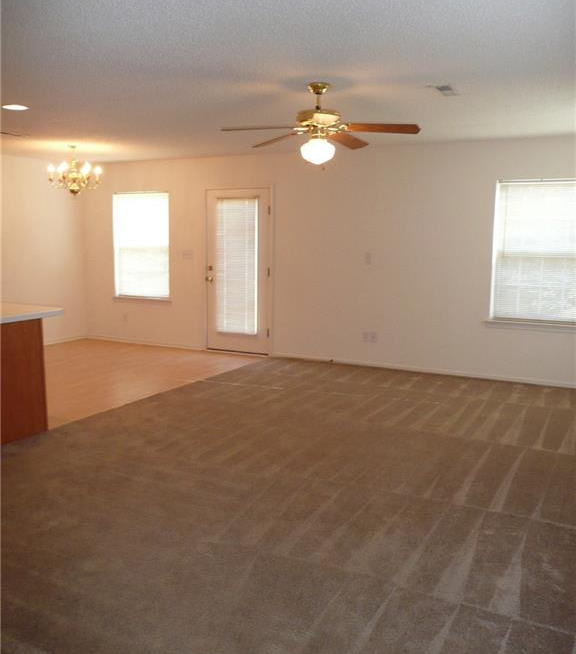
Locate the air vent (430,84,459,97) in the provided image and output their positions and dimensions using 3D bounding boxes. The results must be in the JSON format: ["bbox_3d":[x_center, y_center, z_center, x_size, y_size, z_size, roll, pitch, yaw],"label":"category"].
[{"bbox_3d":[1.100,-1.651,4.367,0.150,0.025,0.290,4,8,26],"label":"air vent"}]

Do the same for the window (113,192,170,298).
[{"bbox_3d":[-1.956,-1.091,8.356,0.940,1.400,0.100,4,8,26],"label":"window"}]

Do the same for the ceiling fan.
[{"bbox_3d":[0.201,-1.384,4.242,1.340,0.540,1.340,4,8,26],"label":"ceiling fan"}]

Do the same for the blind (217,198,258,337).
[{"bbox_3d":[-0.626,-0.741,7.674,0.600,1.670,0.060,4,8,26],"label":"blind"}]

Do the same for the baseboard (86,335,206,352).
[{"bbox_3d":[-1.986,0.201,8.482,2.030,0.075,0.018,4,8,26],"label":"baseboard"}]

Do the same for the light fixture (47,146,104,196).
[{"bbox_3d":[-2.417,-1.772,7.039,0.600,0.542,0.600,4,8,26],"label":"light fixture"}]

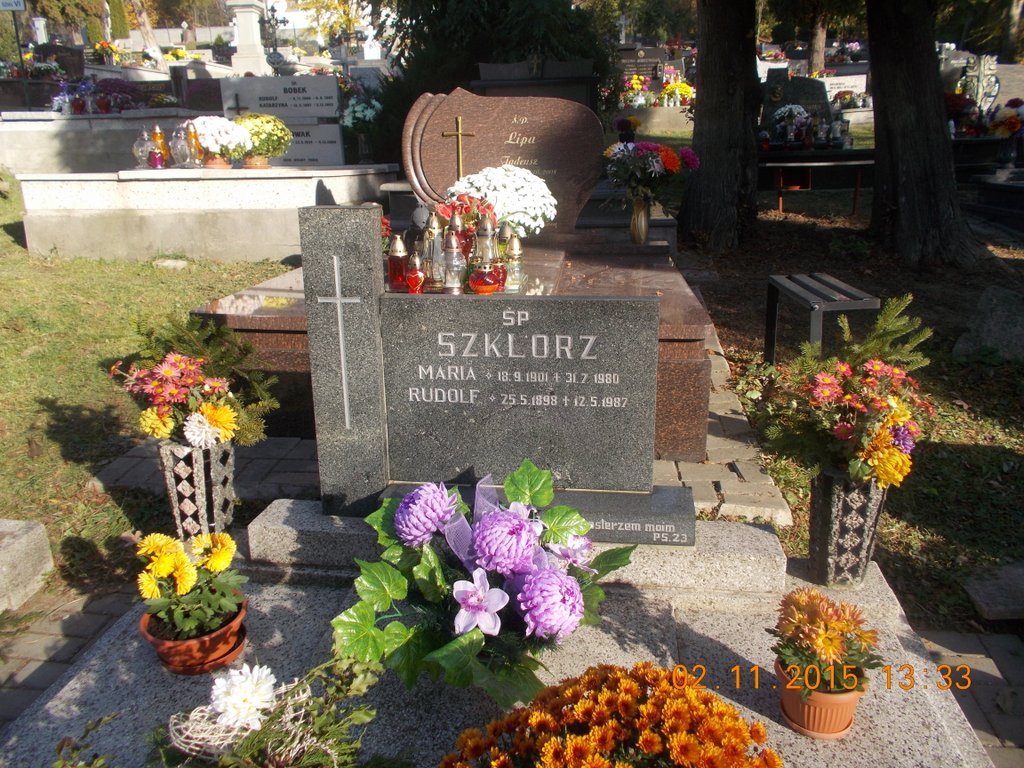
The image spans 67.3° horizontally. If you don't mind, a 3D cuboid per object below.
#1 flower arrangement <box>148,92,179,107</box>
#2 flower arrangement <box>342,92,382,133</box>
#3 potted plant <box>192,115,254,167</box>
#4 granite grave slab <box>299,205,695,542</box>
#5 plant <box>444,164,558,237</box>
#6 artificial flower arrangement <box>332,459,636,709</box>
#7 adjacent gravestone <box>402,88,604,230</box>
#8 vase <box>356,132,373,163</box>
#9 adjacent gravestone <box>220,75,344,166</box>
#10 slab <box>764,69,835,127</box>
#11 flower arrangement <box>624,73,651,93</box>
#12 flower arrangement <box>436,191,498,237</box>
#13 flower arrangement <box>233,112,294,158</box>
[{"bbox_3d":[-3.852,-3.144,8.500,0.340,0.180,0.300,1,15,9],"label":"flower arrangement"},{"bbox_3d":[-1.234,-2.242,6.350,0.330,0.310,0.300,1,14,7],"label":"flower arrangement"},{"bbox_3d":[-2.191,-1.833,5.800,0.460,0.390,0.450,1,15,7],"label":"potted plant"},{"bbox_3d":[-0.028,-0.027,1.875,0.953,0.790,0.165,1,15,9],"label":"granite grave slab"},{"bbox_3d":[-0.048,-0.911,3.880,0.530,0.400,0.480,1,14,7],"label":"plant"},{"bbox_3d":[-0.045,0.368,1.510,0.560,0.420,0.430,1,15,9],"label":"artificial flower arrangement"},{"bbox_3d":[-0.047,-1.216,4.240,1.090,0.810,0.150,1,14,7],"label":"adjacent gravestone"},{"bbox_3d":[-1.218,-1.953,6.350,0.130,0.250,0.130,1,14,7],"label":"vase"},{"bbox_3d":[-1.850,-2.124,6.200,0.990,0.740,0.200,1,15,7],"label":"adjacent gravestone"},{"bbox_3d":[3.230,-3.218,8.700,0.800,0.740,0.140,1,14,7],"label":"slab"},{"bbox_3d":[1.877,-4.508,11.500,0.390,0.300,0.340,1,15,9],"label":"flower arrangement"},{"bbox_3d":[-0.248,-0.909,4.200,0.340,0.270,0.300,1,15,9],"label":"flower arrangement"},{"bbox_3d":[-1.890,-1.890,5.850,0.440,0.330,0.420,1,14,7],"label":"flower arrangement"}]

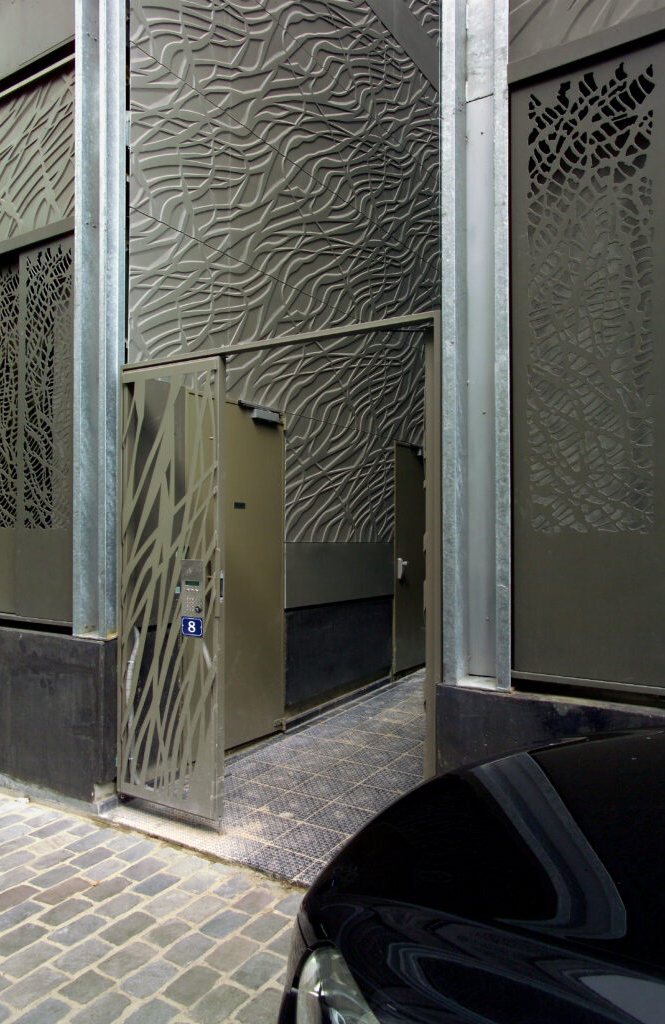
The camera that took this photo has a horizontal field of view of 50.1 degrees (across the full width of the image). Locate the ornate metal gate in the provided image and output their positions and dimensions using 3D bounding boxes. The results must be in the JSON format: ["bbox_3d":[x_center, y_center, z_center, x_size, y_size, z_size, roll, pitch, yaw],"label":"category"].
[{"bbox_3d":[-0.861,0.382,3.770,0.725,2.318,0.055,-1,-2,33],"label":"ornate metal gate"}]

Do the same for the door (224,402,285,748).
[{"bbox_3d":[-0.627,0.408,4.697,0.055,2.256,0.977,-1,-2,33],"label":"door"}]

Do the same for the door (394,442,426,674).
[{"bbox_3d":[0.794,0.431,6.910,0.055,2.130,0.868,-1,-2,33],"label":"door"}]

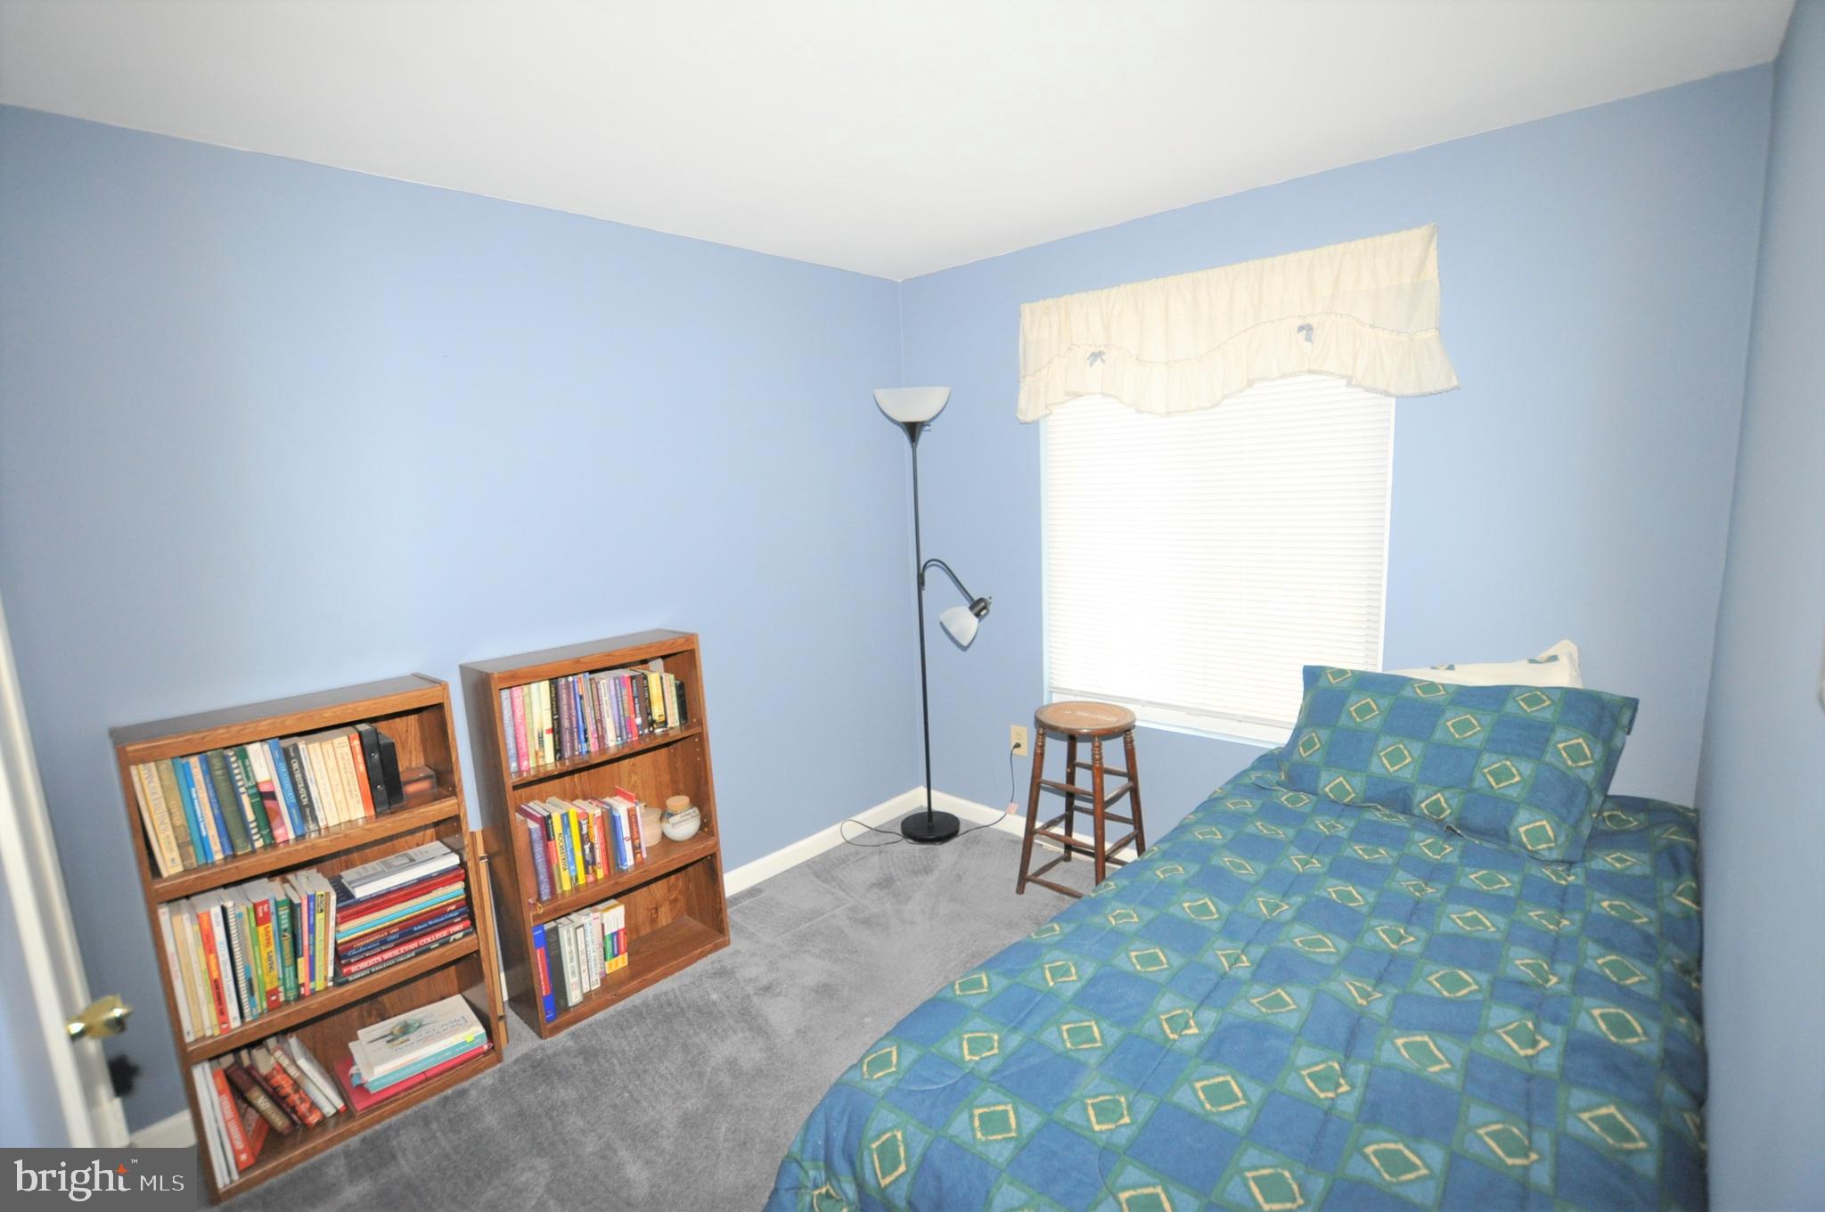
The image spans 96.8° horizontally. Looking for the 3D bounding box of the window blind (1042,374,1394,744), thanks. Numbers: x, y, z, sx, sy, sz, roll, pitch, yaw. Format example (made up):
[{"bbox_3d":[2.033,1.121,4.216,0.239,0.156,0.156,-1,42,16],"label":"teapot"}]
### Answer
[{"bbox_3d":[0.931,-0.250,2.687,1.142,1.335,0.047,7,14,42],"label":"window blind"}]

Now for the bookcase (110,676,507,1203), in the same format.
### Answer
[{"bbox_3d":[-1.433,0.754,1.987,0.240,1.049,0.599,7,14,43],"label":"bookcase"}]

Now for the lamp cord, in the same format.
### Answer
[{"bbox_3d":[0.065,0.770,3.366,0.724,0.418,0.216,-2,10,0],"label":"lamp cord"}]

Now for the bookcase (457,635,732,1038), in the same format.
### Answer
[{"bbox_3d":[-0.934,0.646,2.480,0.244,1.049,0.607,7,14,43],"label":"bookcase"}]

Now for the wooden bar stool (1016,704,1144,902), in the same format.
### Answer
[{"bbox_3d":[0.605,0.711,2.889,0.352,0.658,0.352,7,14,42],"label":"wooden bar stool"}]

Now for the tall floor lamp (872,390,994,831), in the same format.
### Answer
[{"bbox_3d":[0.104,0.077,3.258,0.461,1.814,0.301,7,14,42],"label":"tall floor lamp"}]

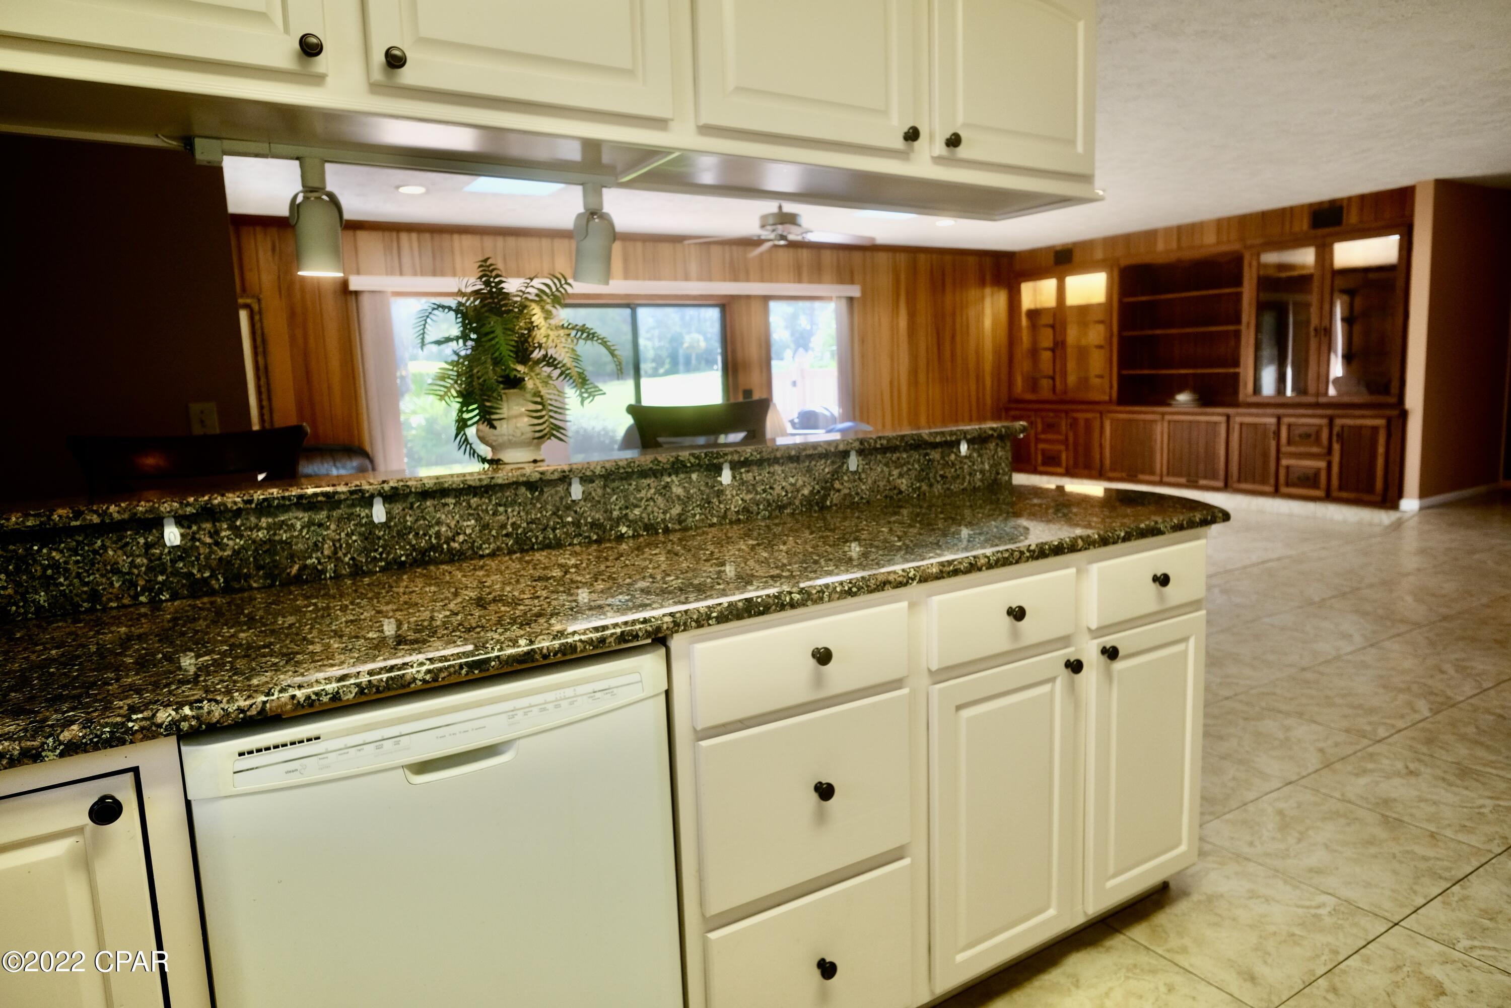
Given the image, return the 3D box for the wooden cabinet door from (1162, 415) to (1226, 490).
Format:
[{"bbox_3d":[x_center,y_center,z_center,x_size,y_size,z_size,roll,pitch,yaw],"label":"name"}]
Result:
[{"bbox_3d":[4.215,-0.510,8.464,0.030,0.669,0.660,-7,9,-30],"label":"wooden cabinet door"}]

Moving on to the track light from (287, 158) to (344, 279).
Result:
[{"bbox_3d":[-0.745,-0.485,1.502,0.084,0.188,0.076,-7,9,-29],"label":"track light"}]

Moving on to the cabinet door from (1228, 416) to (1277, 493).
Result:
[{"bbox_3d":[4.509,-0.450,7.979,0.030,0.668,0.426,-7,9,-30],"label":"cabinet door"}]

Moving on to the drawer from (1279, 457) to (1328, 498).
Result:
[{"bbox_3d":[4.881,-0.241,7.712,0.360,0.317,0.392,-7,9,-30],"label":"drawer"}]

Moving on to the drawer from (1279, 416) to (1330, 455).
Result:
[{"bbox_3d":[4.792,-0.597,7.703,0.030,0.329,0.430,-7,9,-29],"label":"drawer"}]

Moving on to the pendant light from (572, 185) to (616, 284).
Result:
[{"bbox_3d":[-0.318,-0.533,1.741,0.082,0.187,0.076,-7,9,-29],"label":"pendant light"}]

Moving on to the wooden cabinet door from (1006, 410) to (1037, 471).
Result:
[{"bbox_3d":[3.182,-0.749,10.547,0.030,0.724,0.425,-7,9,-29],"label":"wooden cabinet door"}]

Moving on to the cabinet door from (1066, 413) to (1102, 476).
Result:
[{"bbox_3d":[3.558,-0.637,9.547,0.030,0.667,0.451,-7,9,-30],"label":"cabinet door"}]

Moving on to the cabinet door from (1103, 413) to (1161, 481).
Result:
[{"bbox_3d":[3.936,-0.589,9.234,0.030,0.714,0.719,-7,9,-29],"label":"cabinet door"}]

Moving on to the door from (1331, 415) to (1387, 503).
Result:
[{"bbox_3d":[5.023,-0.367,7.339,0.030,0.698,0.415,-7,9,-29],"label":"door"}]

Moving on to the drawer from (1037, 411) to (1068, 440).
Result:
[{"bbox_3d":[3.463,-0.886,9.970,0.360,0.291,0.403,-7,9,-30],"label":"drawer"}]

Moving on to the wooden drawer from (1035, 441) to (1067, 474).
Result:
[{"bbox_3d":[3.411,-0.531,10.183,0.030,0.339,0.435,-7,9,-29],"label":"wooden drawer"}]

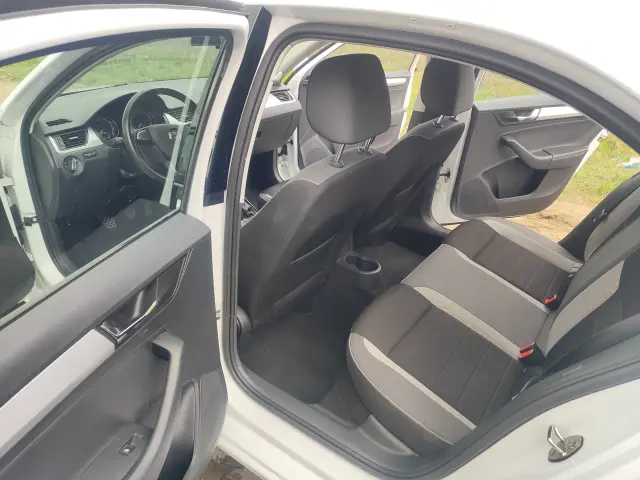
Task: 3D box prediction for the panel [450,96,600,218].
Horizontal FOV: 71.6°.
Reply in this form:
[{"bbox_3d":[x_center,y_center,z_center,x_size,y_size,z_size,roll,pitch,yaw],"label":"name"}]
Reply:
[{"bbox_3d":[1.146,-0.429,2.399,0.870,0.665,0.100,-6,30,-18],"label":"panel"}]

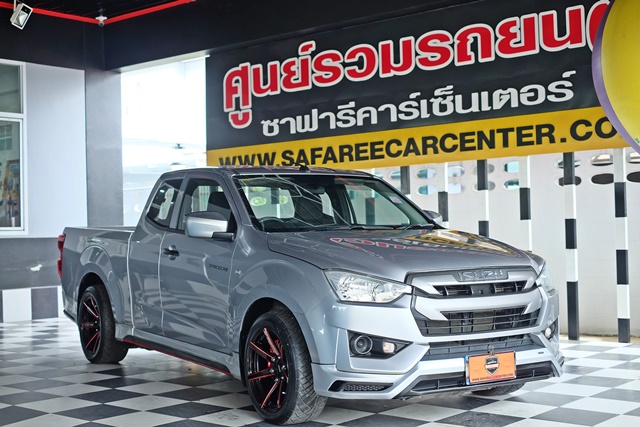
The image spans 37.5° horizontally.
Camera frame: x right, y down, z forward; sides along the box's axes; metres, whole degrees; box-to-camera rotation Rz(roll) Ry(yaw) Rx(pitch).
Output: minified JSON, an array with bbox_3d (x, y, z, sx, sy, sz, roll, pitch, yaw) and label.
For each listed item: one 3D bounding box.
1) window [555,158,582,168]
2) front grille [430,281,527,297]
[{"bbox_3d":[2.635,-0.526,9.974,0.280,0.110,0.100,-2,-1,40],"label":"window"},{"bbox_3d":[0.875,0.412,5.140,0.680,0.075,0.080,0,-1,-33],"label":"front grille"}]

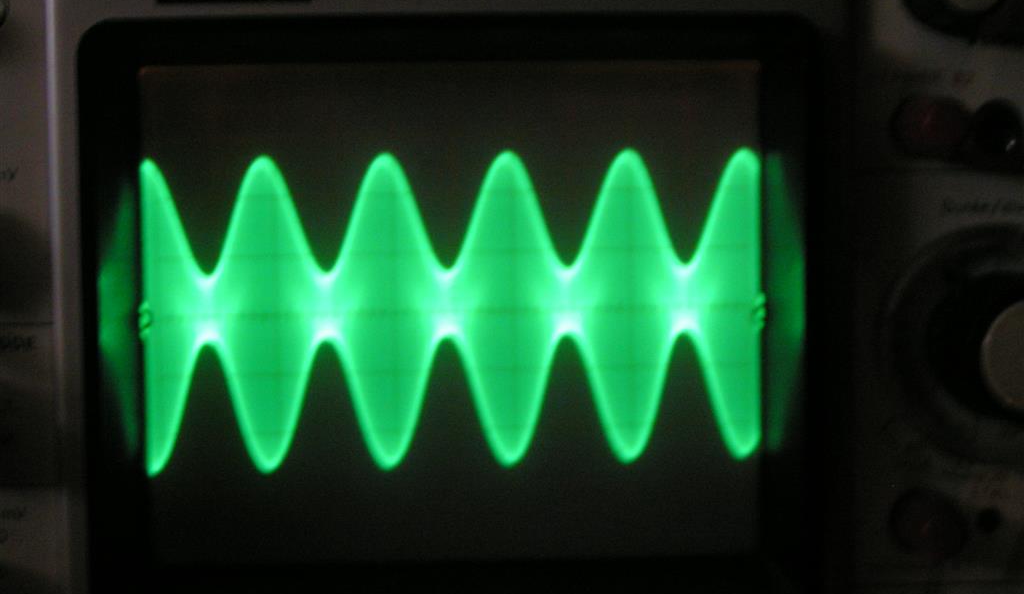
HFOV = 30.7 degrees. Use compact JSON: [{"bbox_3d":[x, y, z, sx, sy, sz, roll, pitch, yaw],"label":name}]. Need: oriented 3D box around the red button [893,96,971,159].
[{"bbox_3d":[0.066,-0.027,0.292,0.010,0.010,0.009,-1,5,-1],"label":"red button"}]

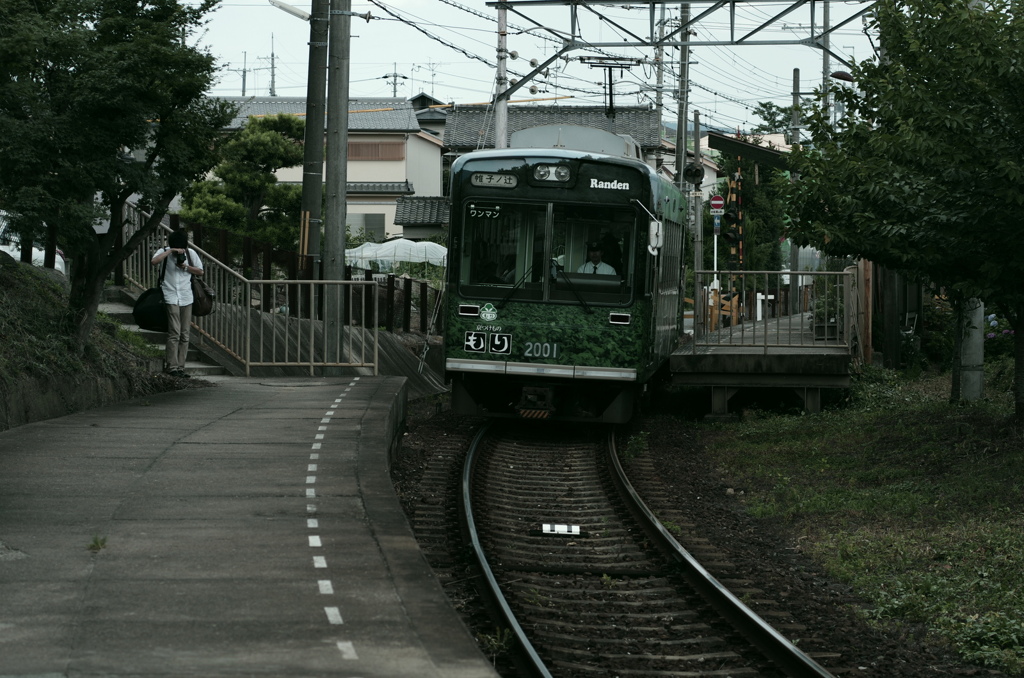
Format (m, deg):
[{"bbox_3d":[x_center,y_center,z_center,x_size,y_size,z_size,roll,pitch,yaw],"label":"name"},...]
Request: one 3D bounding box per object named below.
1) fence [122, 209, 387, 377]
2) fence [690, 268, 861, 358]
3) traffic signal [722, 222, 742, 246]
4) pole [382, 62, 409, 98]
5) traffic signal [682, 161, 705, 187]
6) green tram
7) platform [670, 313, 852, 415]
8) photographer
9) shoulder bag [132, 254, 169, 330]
[{"bbox_3d":[-3.249,-0.658,36.424,1.500,2.070,4.300,-1,2,-28],"label":"fence"},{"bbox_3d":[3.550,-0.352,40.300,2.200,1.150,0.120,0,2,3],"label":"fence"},{"bbox_3d":[6.040,-2.848,82.000,0.380,0.580,0.500,-1,2,-25],"label":"traffic signal"},{"bbox_3d":[-8.796,-13.153,224.698,1.900,15.400,0.600,0,2,0],"label":"pole"},{"bbox_3d":[4.458,-4.029,73.000,0.500,0.560,0.320,0,2,6],"label":"traffic signal"},{"bbox_3d":[1.089,-1.106,43.606,2.480,3.700,15.000,3,2,5],"label":"green tram"},{"bbox_3d":[5.200,0.211,53.033,2.900,0.800,25.000,0,2,8],"label":"platform"},{"bbox_3d":[-3.855,-0.398,34.400,0.600,1.700,0.450,0,2,-6],"label":"photographer"},{"bbox_3d":[-4.179,-0.539,34.550,0.450,0.920,0.300,1,2,17],"label":"shoulder bag"}]

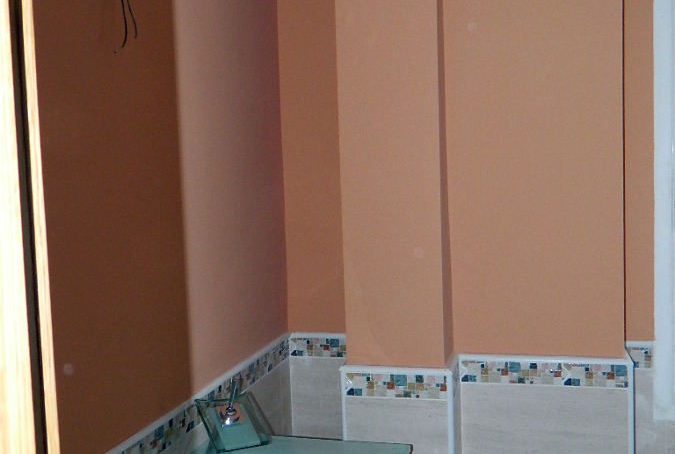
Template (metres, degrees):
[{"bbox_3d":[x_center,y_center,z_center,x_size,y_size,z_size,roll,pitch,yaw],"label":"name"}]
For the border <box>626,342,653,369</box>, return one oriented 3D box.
[{"bbox_3d":[0.804,0.341,2.144,0.068,0.068,0.012,0,5,16],"label":"border"}]

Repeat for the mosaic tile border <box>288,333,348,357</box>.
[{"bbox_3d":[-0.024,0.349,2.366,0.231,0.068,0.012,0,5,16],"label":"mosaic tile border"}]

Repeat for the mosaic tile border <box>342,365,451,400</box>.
[{"bbox_3d":[0.142,0.379,1.949,0.263,0.068,0.012,0,5,16],"label":"mosaic tile border"}]

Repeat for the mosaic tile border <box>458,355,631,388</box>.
[{"bbox_3d":[0.515,0.361,2.017,0.416,0.068,0.012,0,5,16],"label":"mosaic tile border"}]

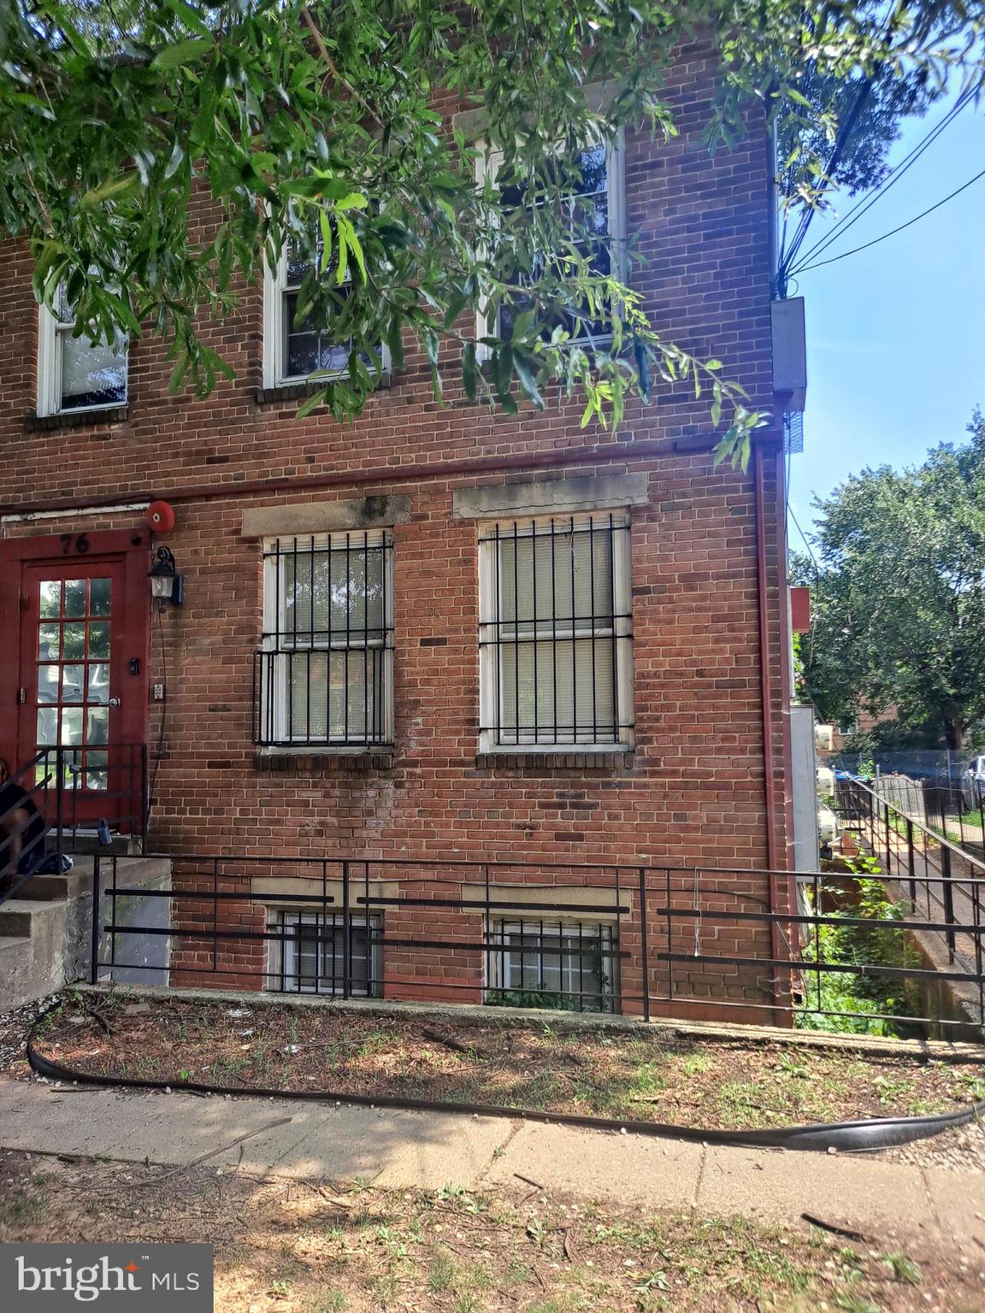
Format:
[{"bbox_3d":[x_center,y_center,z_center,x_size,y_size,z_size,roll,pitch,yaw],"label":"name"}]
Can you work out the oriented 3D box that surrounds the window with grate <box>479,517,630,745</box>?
[{"bbox_3d":[0.416,-0.177,6.358,1.055,1.510,0.050,-2,-5,16],"label":"window with grate"}]

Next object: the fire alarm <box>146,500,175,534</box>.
[{"bbox_3d":[-2.514,-1.055,7.182,0.250,0.250,0.085,-2,-5,16],"label":"fire alarm"}]

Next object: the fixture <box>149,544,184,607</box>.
[{"bbox_3d":[-2.417,-0.572,7.022,0.205,0.490,0.260,-2,-5,16],"label":"fixture"}]

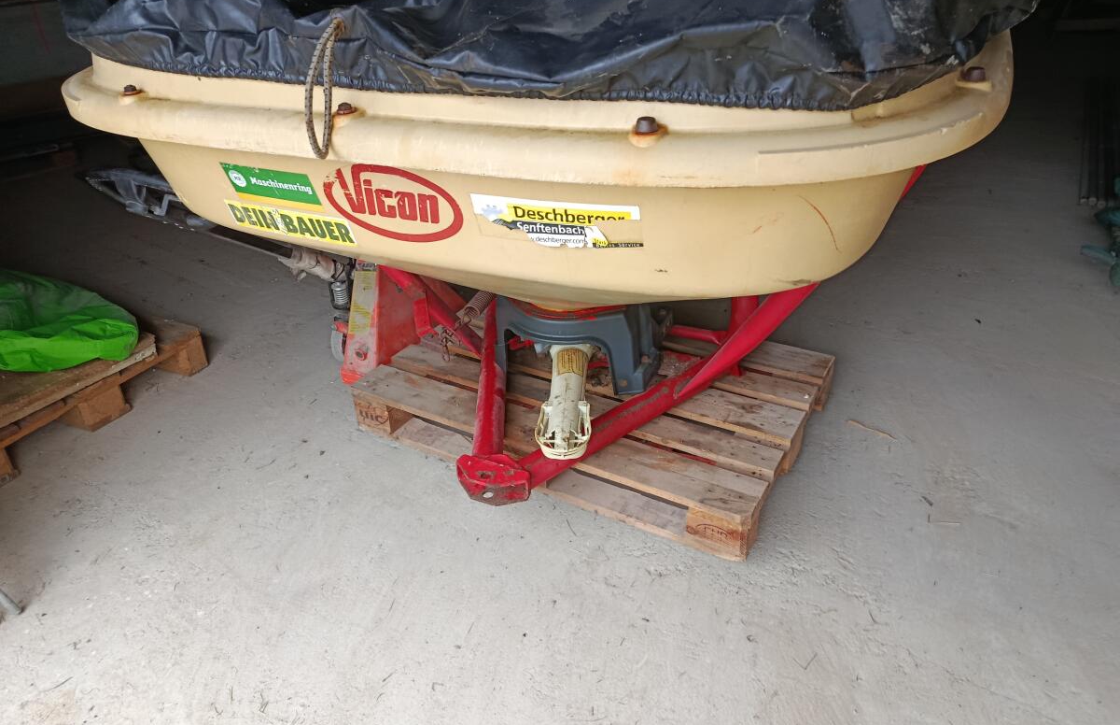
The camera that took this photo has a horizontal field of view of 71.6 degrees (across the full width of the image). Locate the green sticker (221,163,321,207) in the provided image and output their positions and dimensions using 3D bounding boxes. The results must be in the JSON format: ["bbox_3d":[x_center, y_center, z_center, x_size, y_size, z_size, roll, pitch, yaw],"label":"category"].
[{"bbox_3d":[-0.497,-0.305,1.335,0.203,0.065,0.006,13,50,25],"label":"green sticker"}]

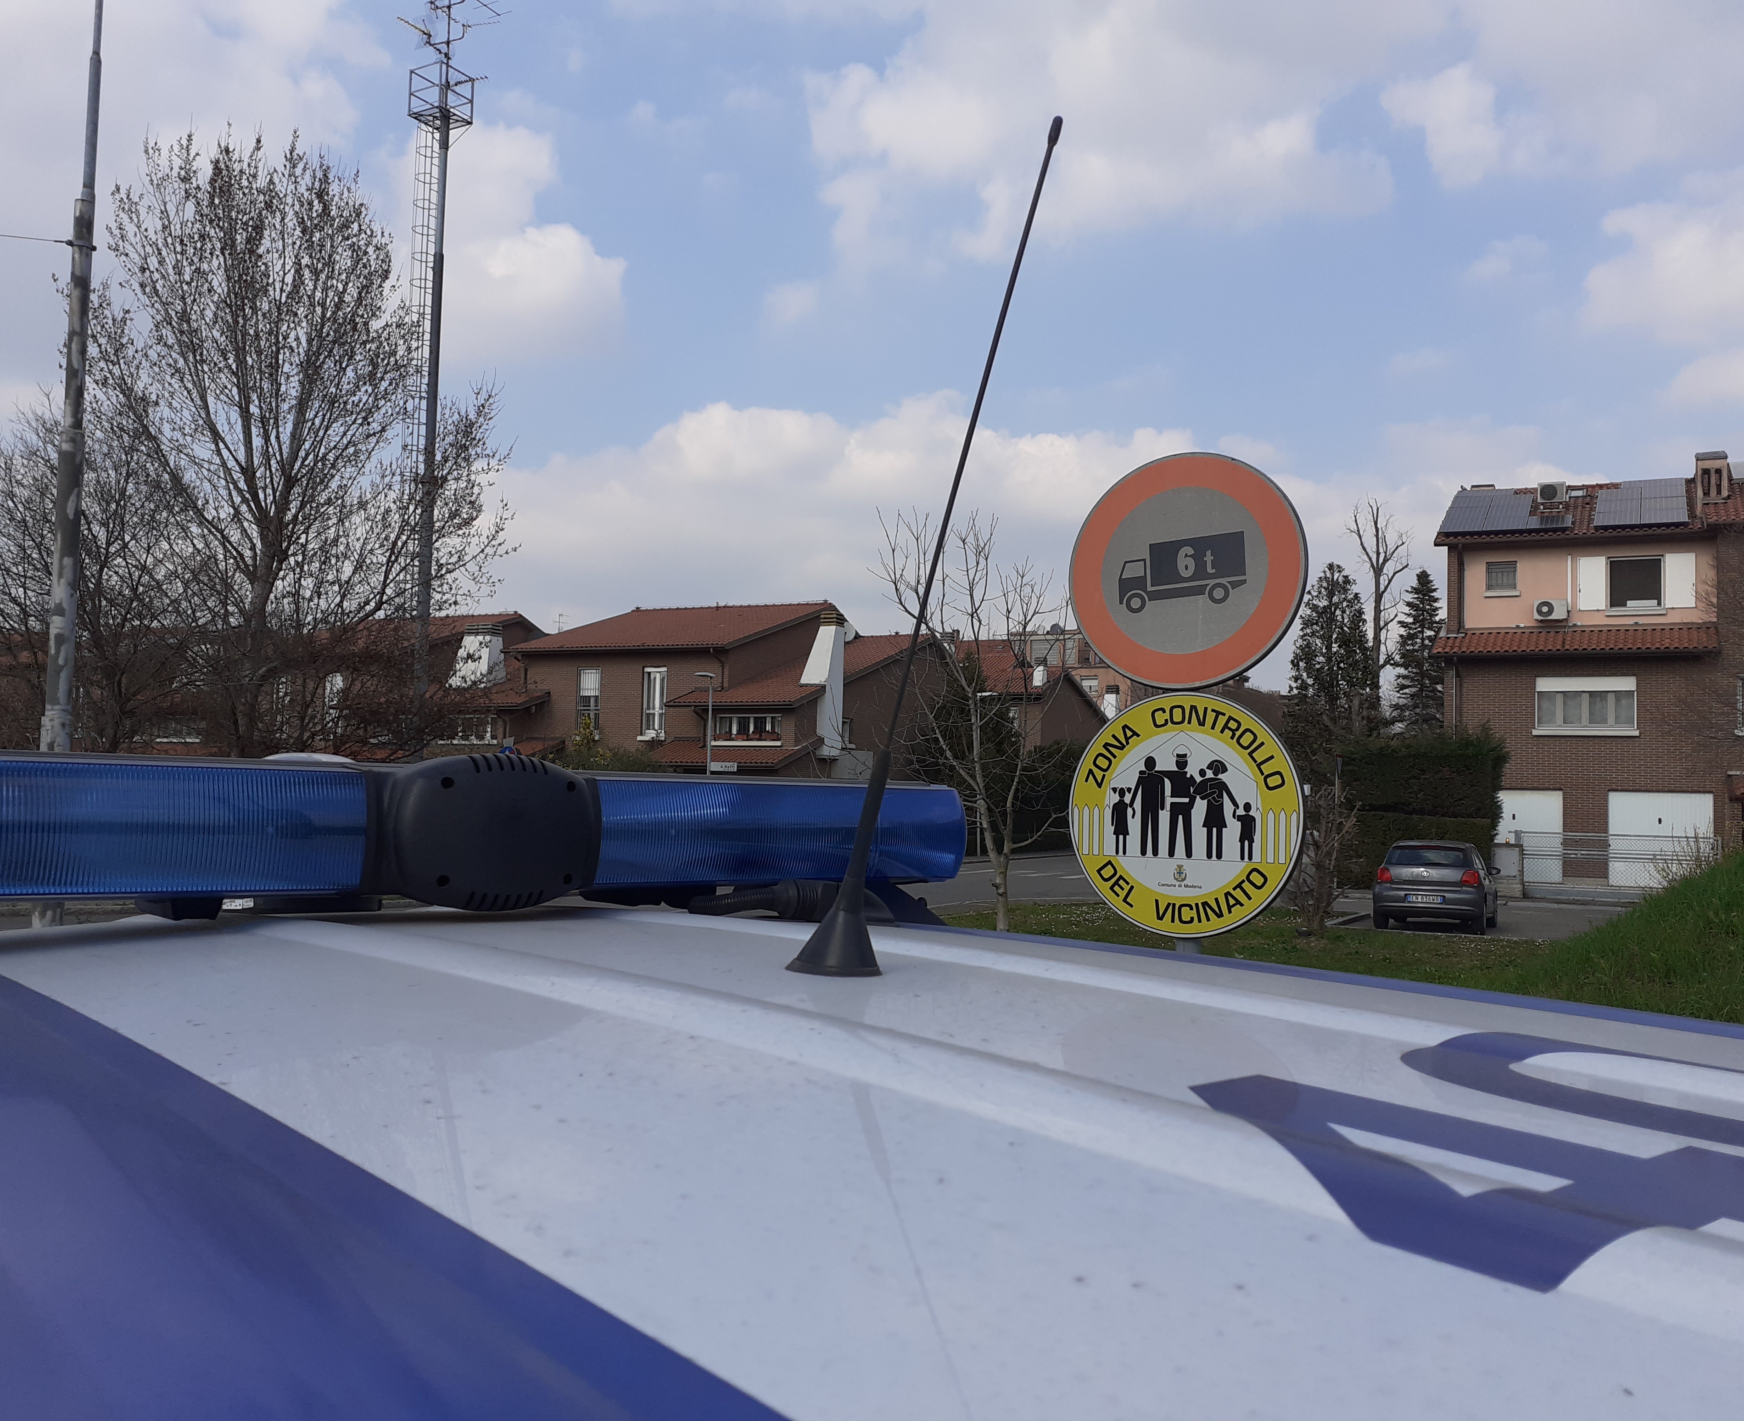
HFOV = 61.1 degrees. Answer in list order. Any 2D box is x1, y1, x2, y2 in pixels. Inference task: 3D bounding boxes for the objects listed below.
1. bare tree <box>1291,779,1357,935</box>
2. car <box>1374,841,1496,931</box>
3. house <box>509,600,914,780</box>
[{"bbox_3d":[6.900,2.240,22.700,1.150,2.350,1.150,0,-4,26],"label":"bare tree"},{"bbox_3d":[9.400,2.880,24.520,1.700,1.460,3.970,0,-4,26],"label":"car"},{"bbox_3d":[-5.000,0.380,55.400,12.200,9.100,14.000,0,-4,25],"label":"house"}]

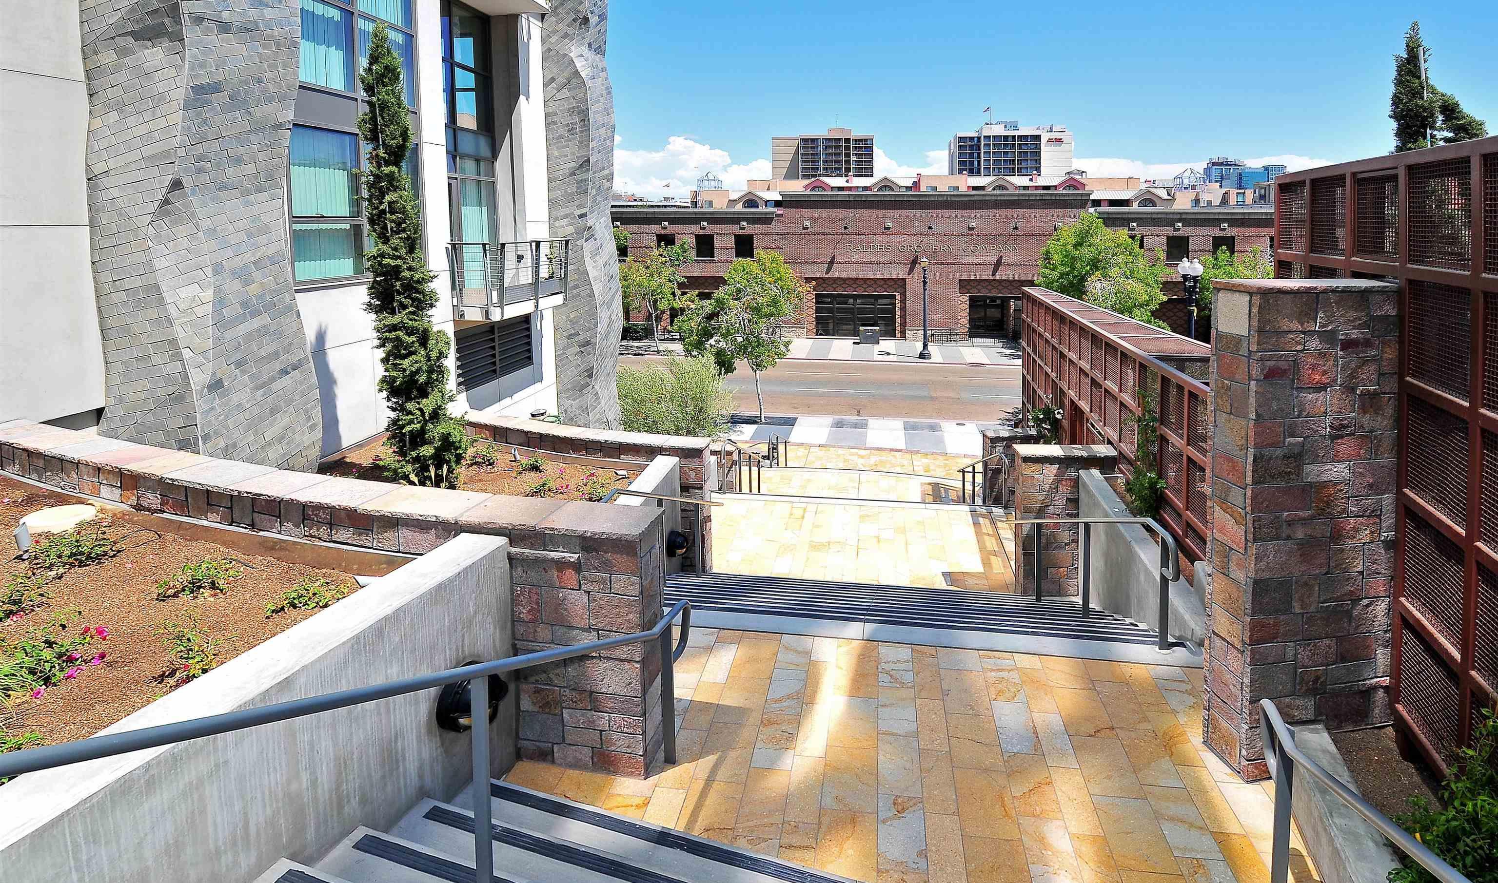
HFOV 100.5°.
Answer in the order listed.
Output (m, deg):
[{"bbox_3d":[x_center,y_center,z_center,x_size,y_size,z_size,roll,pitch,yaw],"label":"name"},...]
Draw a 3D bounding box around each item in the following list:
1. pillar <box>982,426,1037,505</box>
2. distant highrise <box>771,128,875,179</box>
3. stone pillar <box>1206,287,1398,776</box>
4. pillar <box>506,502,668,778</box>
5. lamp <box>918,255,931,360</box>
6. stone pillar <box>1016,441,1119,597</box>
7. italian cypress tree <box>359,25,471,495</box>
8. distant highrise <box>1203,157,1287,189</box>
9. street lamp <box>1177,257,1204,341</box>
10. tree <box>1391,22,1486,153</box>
[{"bbox_3d":[5.187,0.584,12.200,1.100,1.600,0.420,0,11,5],"label":"pillar"},{"bbox_3d":[30.993,-107.133,260.000,42.000,46.000,20.000,-1,11,0],"label":"distant highrise"},{"bbox_3d":[3.640,0.630,4.170,0.900,3.200,0.400,-1,11,-2],"label":"stone pillar"},{"bbox_3d":[-1.060,1.300,4.220,0.900,1.650,0.400,1,11,11],"label":"pillar"},{"bbox_3d":[7.603,-5.753,27.000,0.550,4.500,0.550,-1,11,0],"label":"lamp"},{"bbox_3d":[3.881,1.005,7.700,1.100,1.750,0.420,0,11,6],"label":"stone pillar"},{"bbox_3d":[-3.698,-1.949,6.900,0.950,4.900,0.950,-1,11,0],"label":"italian cypress tree"},{"bbox_3d":[413.403,-203.529,520.000,68.000,62.000,40.000,1,11,10],"label":"distant highrise"},{"bbox_3d":[12.614,-3.024,17.800,0.450,4.600,0.900,1,11,8],"label":"street lamp"},{"bbox_3d":[8.282,-2.803,7.600,1.000,4.600,1.000,-1,11,0],"label":"tree"}]

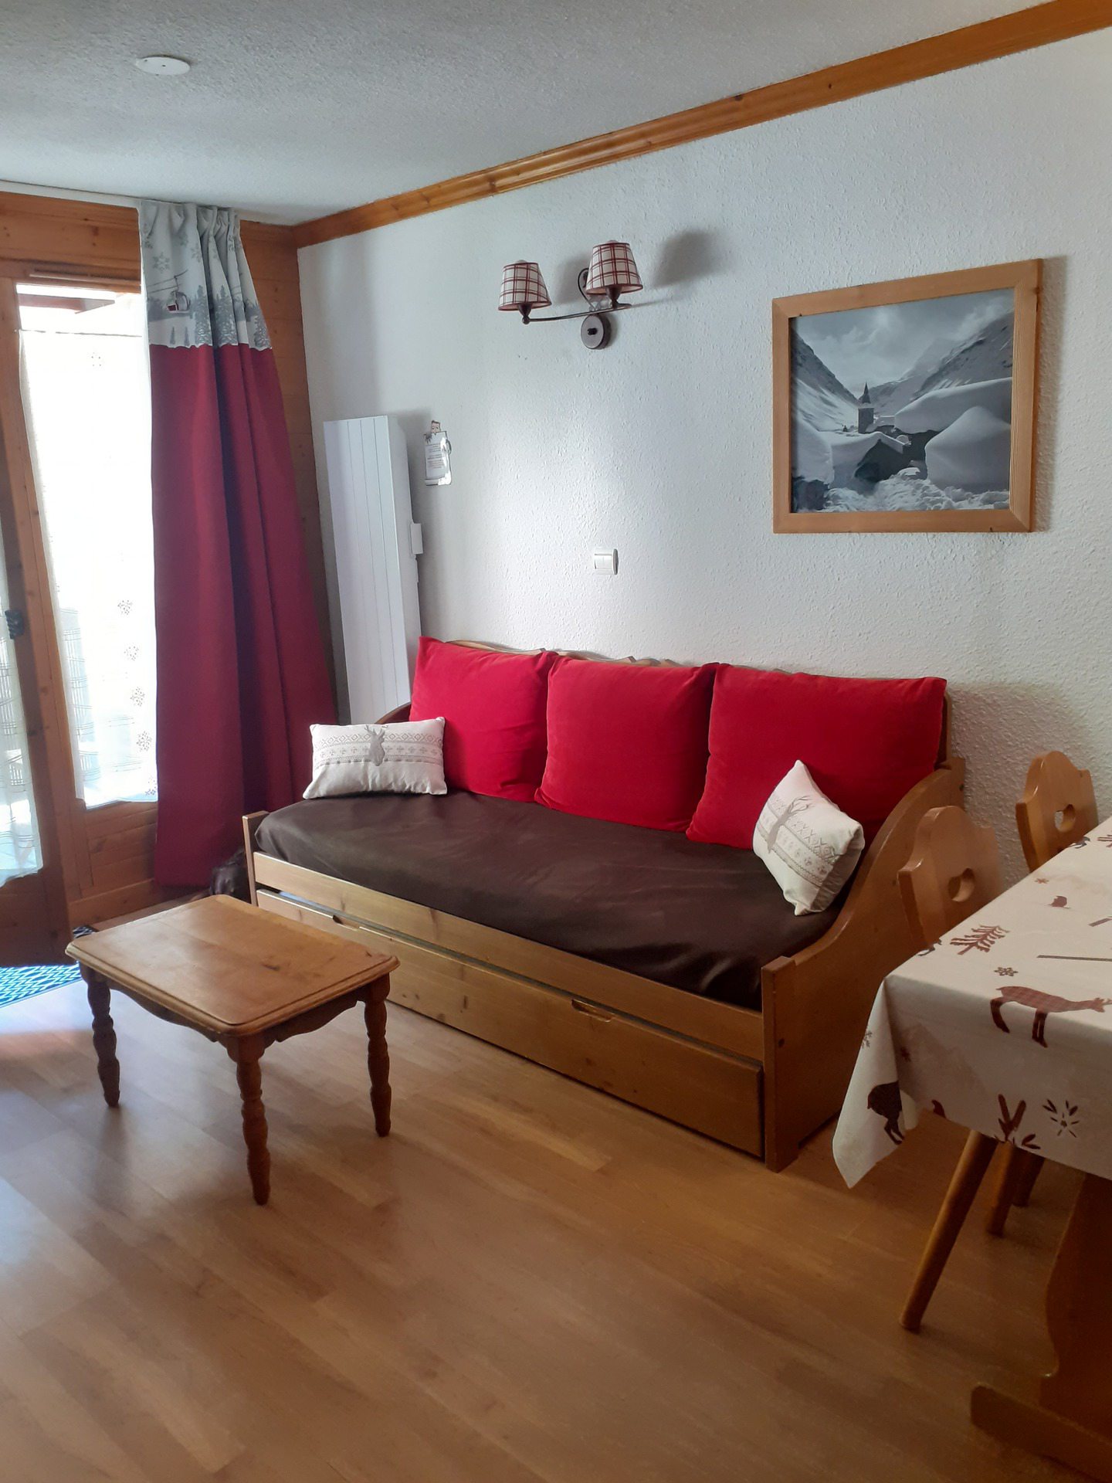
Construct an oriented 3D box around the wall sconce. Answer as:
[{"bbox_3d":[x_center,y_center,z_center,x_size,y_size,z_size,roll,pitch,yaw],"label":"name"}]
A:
[{"bbox_3d":[0.062,-1.318,3.461,0.511,0.271,0.205,9,18,41],"label":"wall sconce"}]

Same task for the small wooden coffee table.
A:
[{"bbox_3d":[-0.780,0.721,2.836,0.753,0.442,0.446,9,18,41],"label":"small wooden coffee table"}]

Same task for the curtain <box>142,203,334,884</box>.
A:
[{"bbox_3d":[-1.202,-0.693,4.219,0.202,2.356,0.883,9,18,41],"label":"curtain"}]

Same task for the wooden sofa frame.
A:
[{"bbox_3d":[0.039,0.281,3.428,1.989,0.924,0.944,9,18,41],"label":"wooden sofa frame"}]

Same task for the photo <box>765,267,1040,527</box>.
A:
[{"bbox_3d":[0.875,-0.852,2.970,0.710,0.619,0.023,9,18,41],"label":"photo"}]

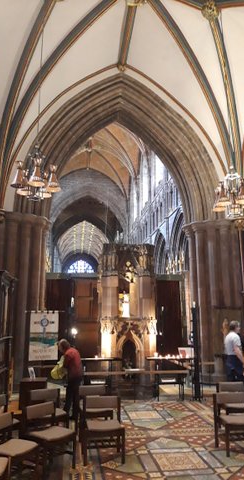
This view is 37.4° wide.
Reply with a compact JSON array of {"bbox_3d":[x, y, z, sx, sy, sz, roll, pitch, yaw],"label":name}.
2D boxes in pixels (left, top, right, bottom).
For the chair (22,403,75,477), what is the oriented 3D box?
[{"bbox_3d":[-0.960,2.617,4.790,0.471,0.769,0.523,-11,-16,43],"label":"chair"}]

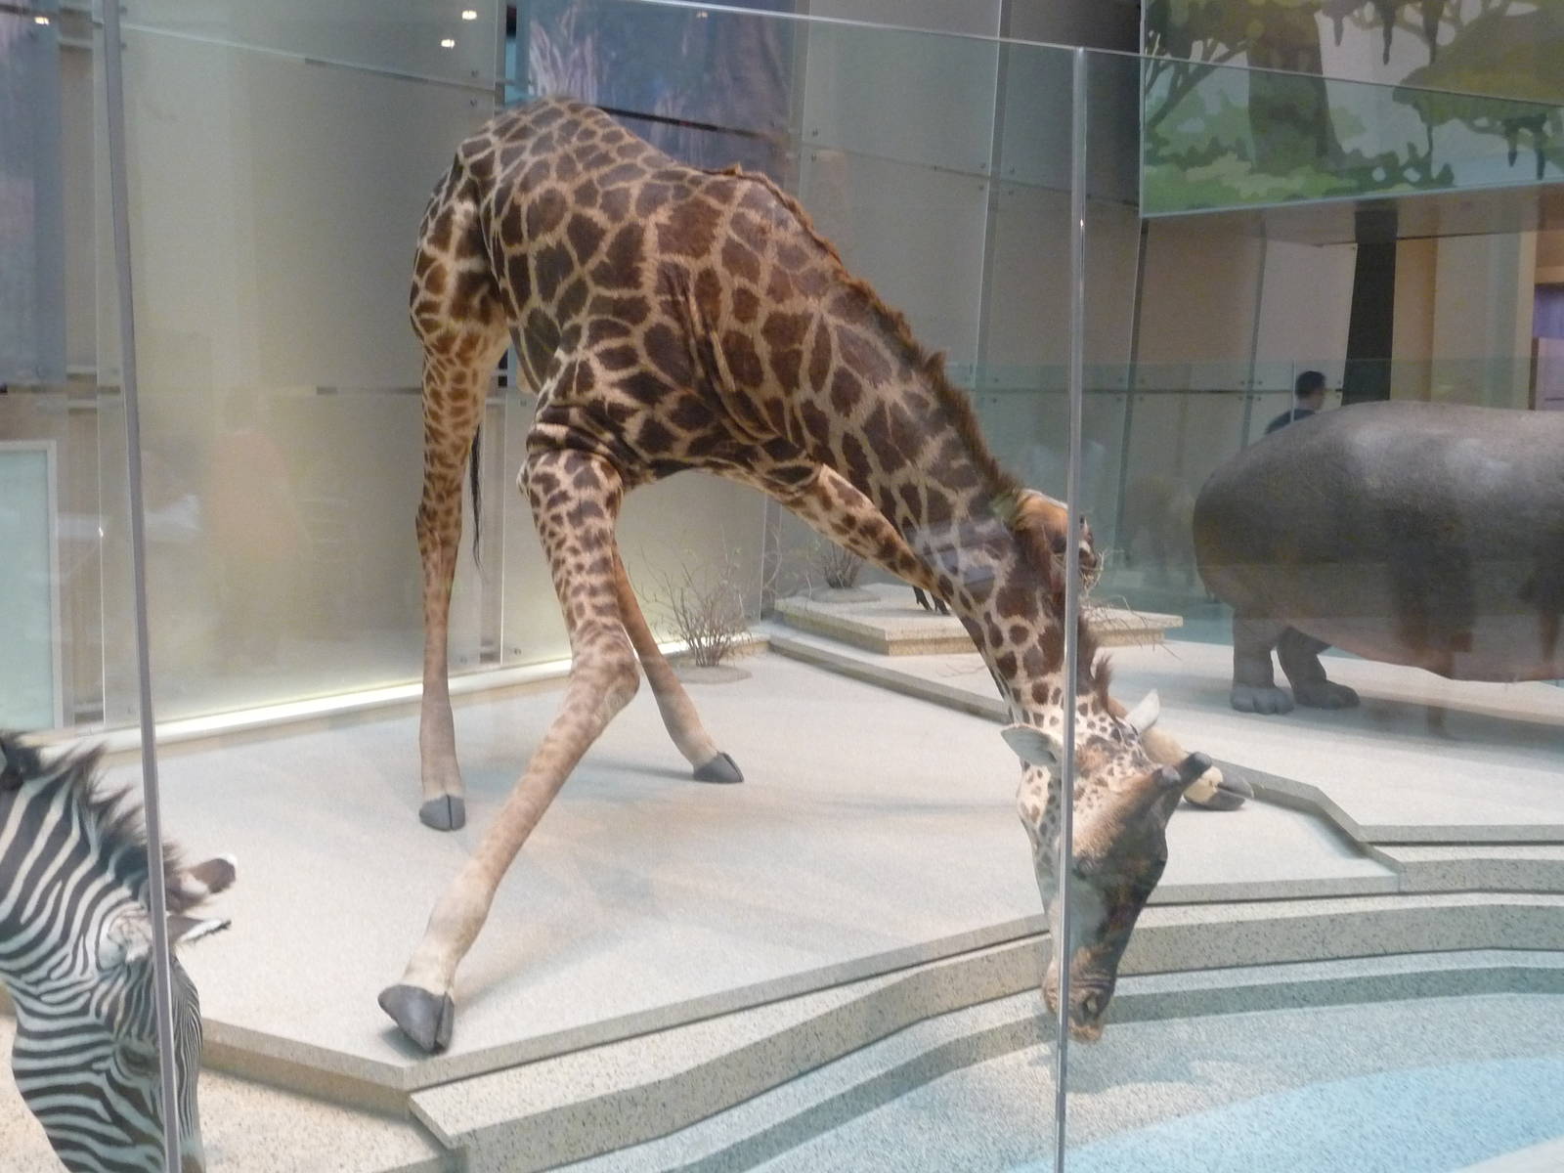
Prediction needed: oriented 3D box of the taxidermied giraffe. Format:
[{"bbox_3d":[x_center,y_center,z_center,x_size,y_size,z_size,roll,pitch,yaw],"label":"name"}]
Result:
[{"bbox_3d":[-0.062,-0.242,4.932,3.196,2.489,2.910,-6,9,-42],"label":"taxidermied giraffe"}]

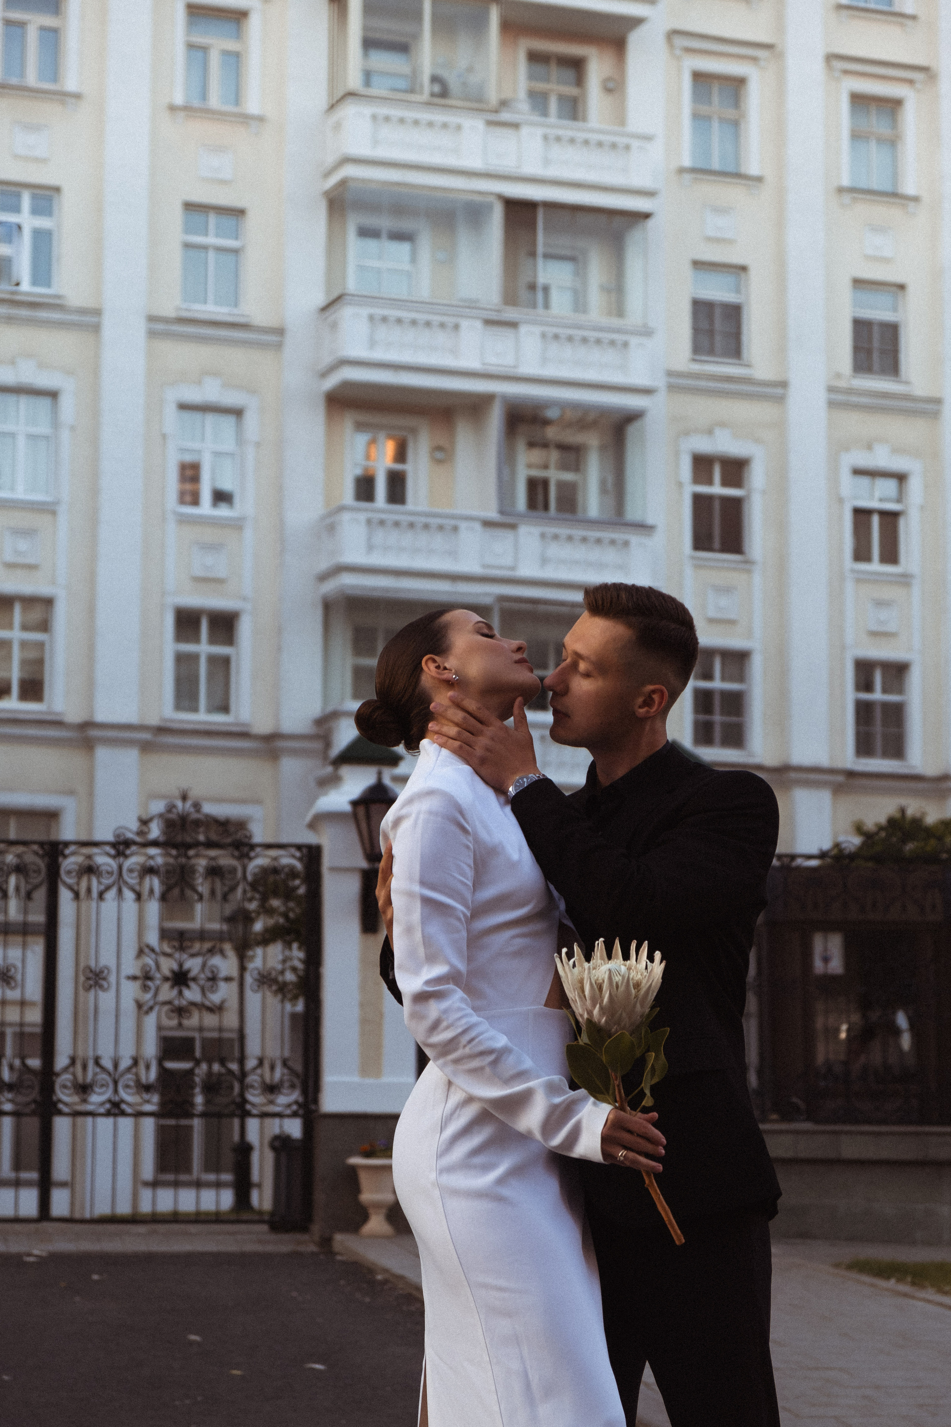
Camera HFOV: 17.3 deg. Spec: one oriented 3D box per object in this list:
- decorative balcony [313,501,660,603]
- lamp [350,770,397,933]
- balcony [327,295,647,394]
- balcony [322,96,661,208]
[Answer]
[{"bbox_3d":[0.179,-2.371,49.694,5.360,1.350,1.100,3,-8,-22],"label":"decorative balcony"},{"bbox_3d":[-0.704,0.994,22.600,0.420,1.170,0.560,1,-7,-9],"label":"lamp"},{"bbox_3d":[0.206,-5.654,50.074,5.360,1.350,1.100,3,-8,-22],"label":"balcony"},{"bbox_3d":[0.233,-8.843,50.474,5.360,1.350,1.100,3,-8,-22],"label":"balcony"}]

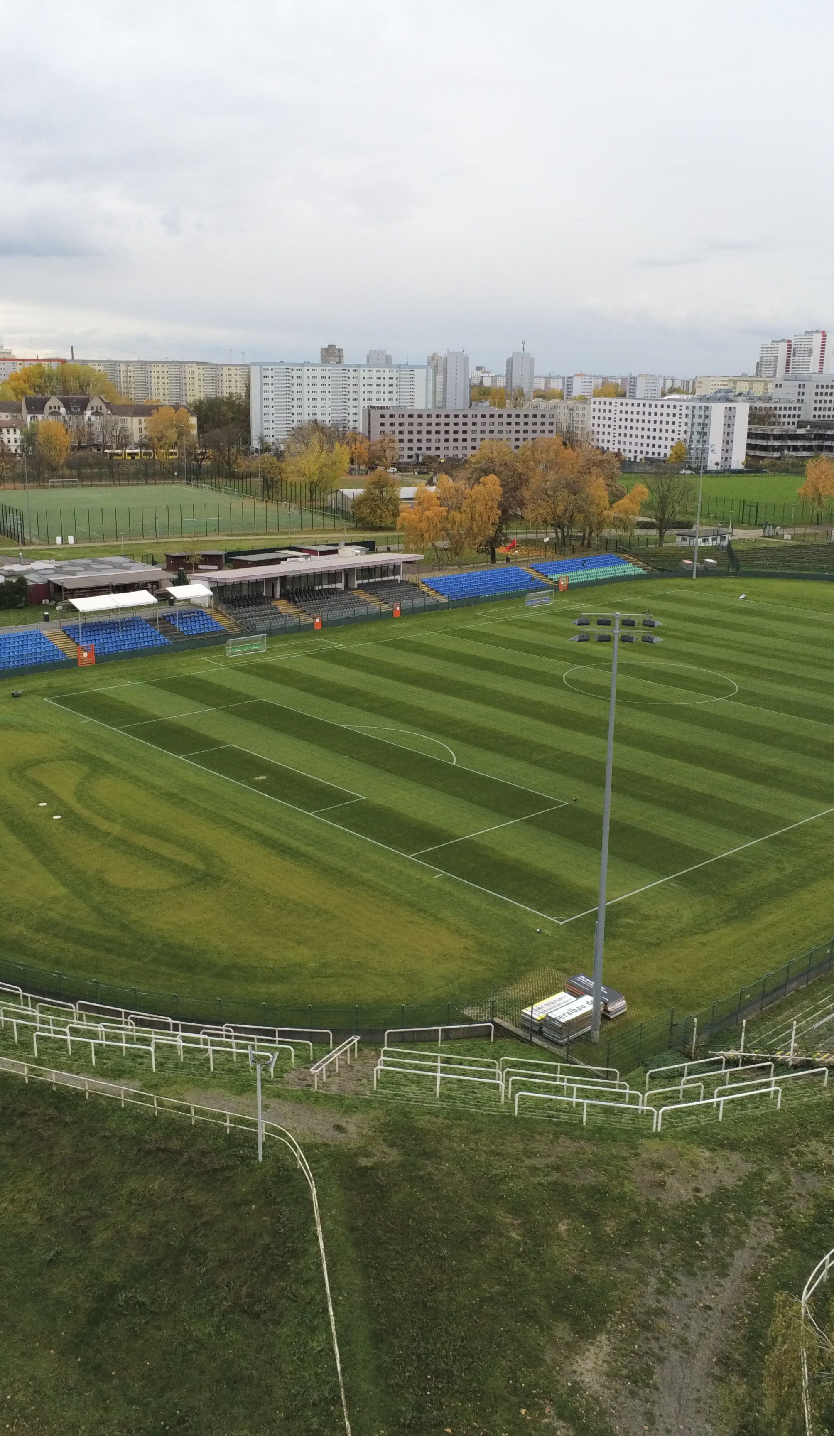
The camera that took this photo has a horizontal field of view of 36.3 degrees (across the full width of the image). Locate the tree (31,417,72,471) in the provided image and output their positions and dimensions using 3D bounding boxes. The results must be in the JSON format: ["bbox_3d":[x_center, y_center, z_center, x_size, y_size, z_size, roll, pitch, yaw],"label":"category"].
[{"bbox_3d":[-101.571,-75.822,353.197,10.200,14.800,9.800,-3,16,-15],"label":"tree"}]

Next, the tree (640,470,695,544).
[{"bbox_3d":[46.227,-38.625,233.807,9.975,13.487,9.975,4,16,11],"label":"tree"}]

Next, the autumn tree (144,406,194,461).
[{"bbox_3d":[-74.818,-84.169,380.632,14.500,16.800,13.500,-2,16,-11],"label":"autumn tree"}]

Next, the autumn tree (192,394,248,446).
[{"bbox_3d":[-77.225,-117.556,501.260,21.691,19.474,18.437,-2,16,-8],"label":"autumn tree"}]

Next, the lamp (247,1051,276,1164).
[{"bbox_3d":[-5.865,14.739,48.281,1.100,4.950,0.500,7,17,20],"label":"lamp"}]

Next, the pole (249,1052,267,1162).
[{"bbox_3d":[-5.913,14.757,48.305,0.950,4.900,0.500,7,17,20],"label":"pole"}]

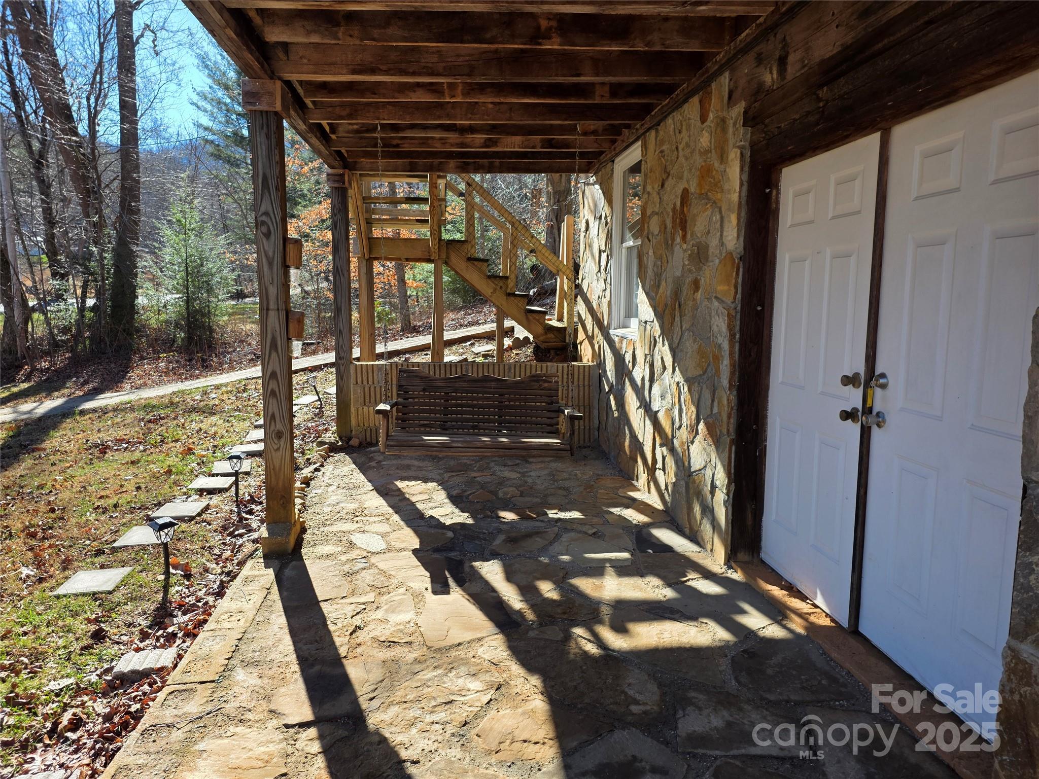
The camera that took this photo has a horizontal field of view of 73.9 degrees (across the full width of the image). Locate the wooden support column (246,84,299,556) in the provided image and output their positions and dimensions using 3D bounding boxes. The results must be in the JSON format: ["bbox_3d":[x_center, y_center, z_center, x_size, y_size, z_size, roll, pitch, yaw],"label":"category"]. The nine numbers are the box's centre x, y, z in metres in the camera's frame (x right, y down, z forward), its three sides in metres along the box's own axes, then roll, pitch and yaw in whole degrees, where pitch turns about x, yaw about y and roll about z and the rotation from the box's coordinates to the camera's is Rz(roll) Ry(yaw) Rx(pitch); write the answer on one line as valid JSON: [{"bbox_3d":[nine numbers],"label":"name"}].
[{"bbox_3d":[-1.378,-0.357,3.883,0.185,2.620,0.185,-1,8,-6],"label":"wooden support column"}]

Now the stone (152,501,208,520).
[{"bbox_3d":[-2.429,0.883,4.953,0.305,0.042,0.300,-1,11,-6],"label":"stone"}]

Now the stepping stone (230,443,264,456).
[{"bbox_3d":[-2.533,0.571,6.511,0.310,0.042,0.280,-1,11,-6],"label":"stepping stone"}]

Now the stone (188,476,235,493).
[{"bbox_3d":[-2.455,0.767,5.533,0.300,0.042,0.285,-1,11,-6],"label":"stone"}]

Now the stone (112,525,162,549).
[{"bbox_3d":[-2.414,0.974,4.495,0.310,0.042,0.315,-1,11,-6],"label":"stone"}]

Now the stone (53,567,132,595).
[{"bbox_3d":[-2.385,1.098,3.882,0.300,0.042,0.300,-1,11,-6],"label":"stone"}]

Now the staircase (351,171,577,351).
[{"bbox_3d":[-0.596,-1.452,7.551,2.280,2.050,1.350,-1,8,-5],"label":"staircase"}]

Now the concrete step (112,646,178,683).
[{"bbox_3d":[-1.615,1.217,3.013,0.200,0.070,0.190,-1,8,-6],"label":"concrete step"}]

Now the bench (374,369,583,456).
[{"bbox_3d":[-0.268,0.128,4.678,1.310,0.510,0.640,0,8,-4],"label":"bench"}]

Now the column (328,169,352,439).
[{"bbox_3d":[-1.697,-0.786,6.612,0.175,2.520,0.175,-1,8,-6],"label":"column"}]

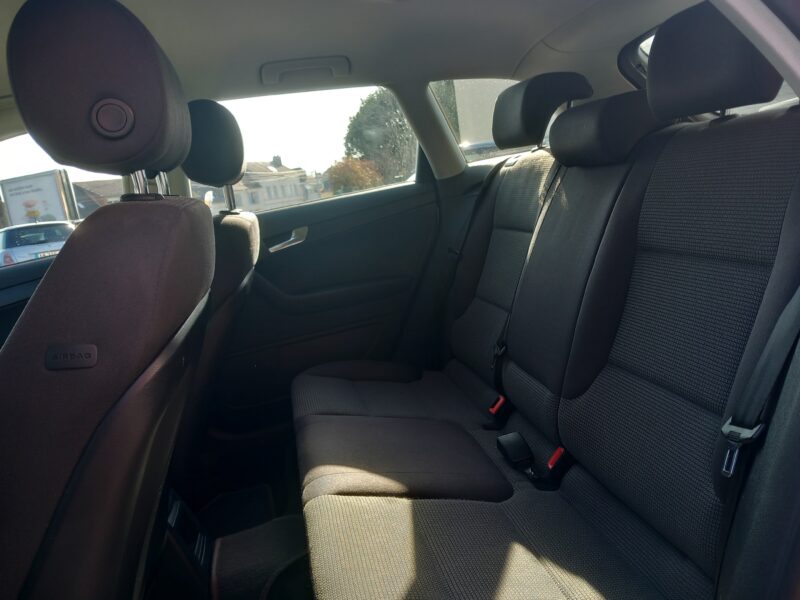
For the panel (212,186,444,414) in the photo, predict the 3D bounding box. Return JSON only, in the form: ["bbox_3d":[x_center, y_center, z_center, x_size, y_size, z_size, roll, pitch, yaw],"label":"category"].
[{"bbox_3d":[-0.219,0.000,1.832,0.740,0.630,0.130,-7,10,-10],"label":"panel"}]

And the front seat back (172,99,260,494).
[{"bbox_3d":[-0.517,-0.004,1.485,0.260,0.920,0.500,13,6,-13],"label":"front seat back"}]

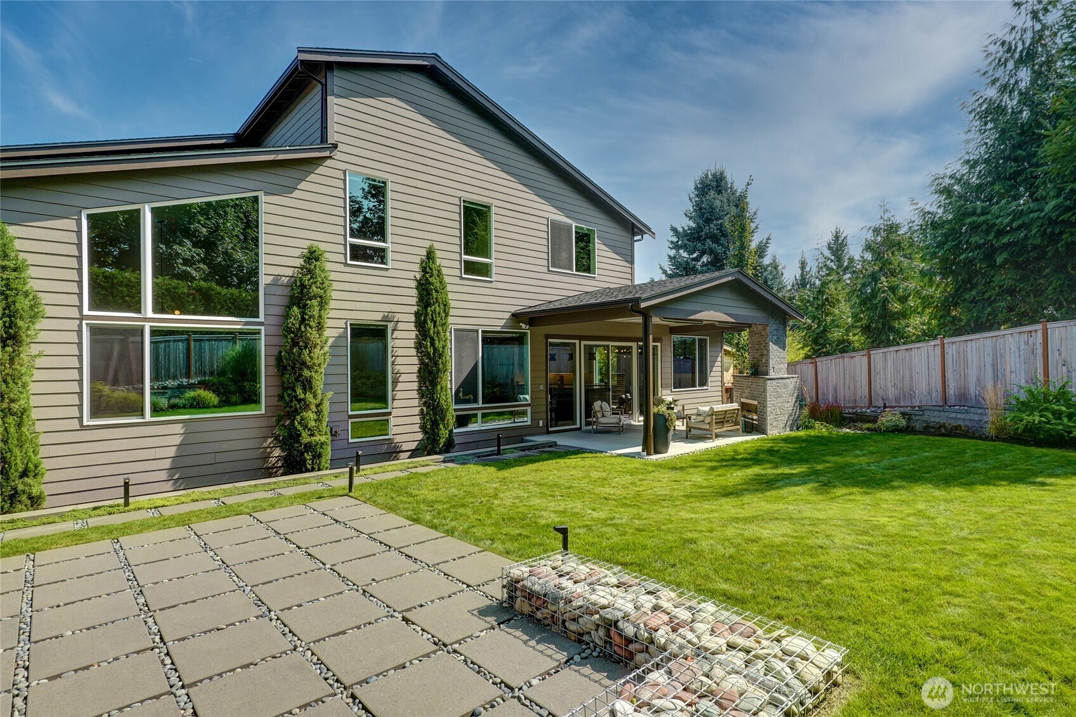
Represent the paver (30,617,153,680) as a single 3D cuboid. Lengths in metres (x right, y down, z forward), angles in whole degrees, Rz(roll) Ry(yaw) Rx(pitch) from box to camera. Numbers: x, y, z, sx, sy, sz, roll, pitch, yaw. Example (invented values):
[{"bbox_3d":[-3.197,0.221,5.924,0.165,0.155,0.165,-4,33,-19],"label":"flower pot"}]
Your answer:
[{"bbox_3d":[-3.048,2.005,3.681,0.605,0.055,0.605,0,-1,-43],"label":"paver"}]

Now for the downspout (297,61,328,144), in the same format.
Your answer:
[{"bbox_3d":[-4.239,-4.685,10.049,0.520,1.468,0.100,0,-1,-42],"label":"downspout"}]

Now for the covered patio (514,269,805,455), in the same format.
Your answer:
[{"bbox_3d":[3.517,-0.065,14.167,7.530,4.050,3.920,0,0,-42],"label":"covered patio"}]

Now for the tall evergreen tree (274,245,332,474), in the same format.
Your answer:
[{"bbox_3d":[-4.073,0.037,9.421,0.950,4.024,0.920,0,0,-42],"label":"tall evergreen tree"}]

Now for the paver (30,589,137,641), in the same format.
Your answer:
[{"bbox_3d":[-3.458,1.986,4.119,0.605,0.050,0.605,0,-2,-42],"label":"paver"}]

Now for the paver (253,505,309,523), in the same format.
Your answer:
[{"bbox_3d":[-3.329,2.050,7.016,0.605,0.050,0.605,0,-2,-42],"label":"paver"}]

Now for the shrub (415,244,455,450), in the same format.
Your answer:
[{"bbox_3d":[-2.169,-0.162,11.194,0.830,4.418,0.830,-1,0,0],"label":"shrub"}]

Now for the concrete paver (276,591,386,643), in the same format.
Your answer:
[{"bbox_3d":[-1.539,1.950,4.033,0.605,0.050,0.605,0,-2,-42],"label":"concrete paver"}]

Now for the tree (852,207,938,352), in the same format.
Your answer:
[{"bbox_3d":[12.777,-2.002,19.551,2.900,7.000,2.900,-2,-2,33],"label":"tree"}]

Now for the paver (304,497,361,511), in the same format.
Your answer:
[{"bbox_3d":[-2.807,2.044,7.446,0.606,0.050,0.606,0,-2,-42],"label":"paver"}]

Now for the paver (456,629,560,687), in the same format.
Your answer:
[{"bbox_3d":[-0.110,1.908,3.477,0.605,0.050,0.605,0,-2,-42],"label":"paver"}]

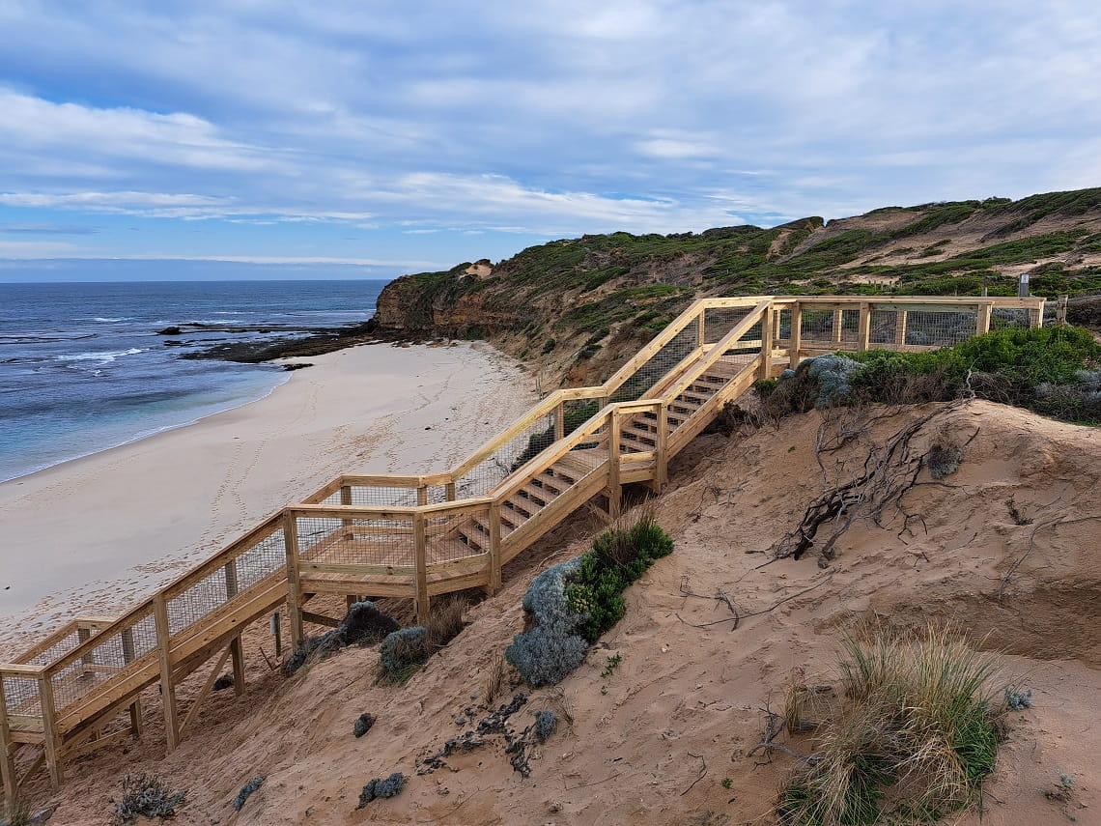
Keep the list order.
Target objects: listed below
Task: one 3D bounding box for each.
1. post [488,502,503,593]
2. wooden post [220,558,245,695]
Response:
[{"bbox_3d":[-0.860,2.102,11.822,0.135,1.506,0.135,-7,12,-33],"label":"post"},{"bbox_3d":[-5.952,4.036,14.453,0.125,2.795,0.125,1,10,7],"label":"wooden post"}]

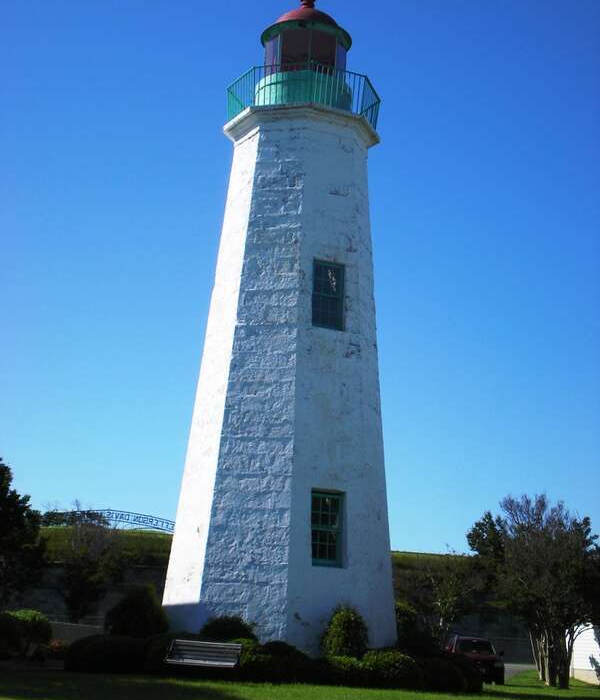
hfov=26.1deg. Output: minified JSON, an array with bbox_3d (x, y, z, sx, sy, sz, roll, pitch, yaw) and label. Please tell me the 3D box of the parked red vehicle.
[{"bbox_3d":[5.958,10.718,45.027,1.800,1.660,4.500,3,-11,0],"label":"parked red vehicle"}]

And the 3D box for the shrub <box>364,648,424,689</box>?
[{"bbox_3d":[1.897,6.552,26.547,1.211,0.837,1.150,2,-11,5],"label":"shrub"}]

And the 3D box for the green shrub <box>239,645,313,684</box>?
[{"bbox_3d":[-0.482,6.450,26.545,1.532,0.717,1.200,3,-11,0],"label":"green shrub"}]

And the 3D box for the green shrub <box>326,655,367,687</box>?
[{"bbox_3d":[0.933,6.570,26.534,0.846,0.637,0.850,2,-11,3],"label":"green shrub"}]

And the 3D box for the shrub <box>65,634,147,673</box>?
[{"bbox_3d":[-4.181,6.523,27.821,1.730,0.794,1.350,4,-12,-8],"label":"shrub"}]

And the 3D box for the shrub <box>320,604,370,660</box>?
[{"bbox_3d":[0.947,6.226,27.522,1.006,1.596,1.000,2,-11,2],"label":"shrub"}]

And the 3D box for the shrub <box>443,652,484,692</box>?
[{"bbox_3d":[3.446,6.881,27.618,0.882,0.829,0.950,1,-12,7],"label":"shrub"}]

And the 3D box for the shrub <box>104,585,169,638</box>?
[{"bbox_3d":[-3.739,6.318,29.601,1.442,1.875,1.450,4,-12,-6],"label":"shrub"}]

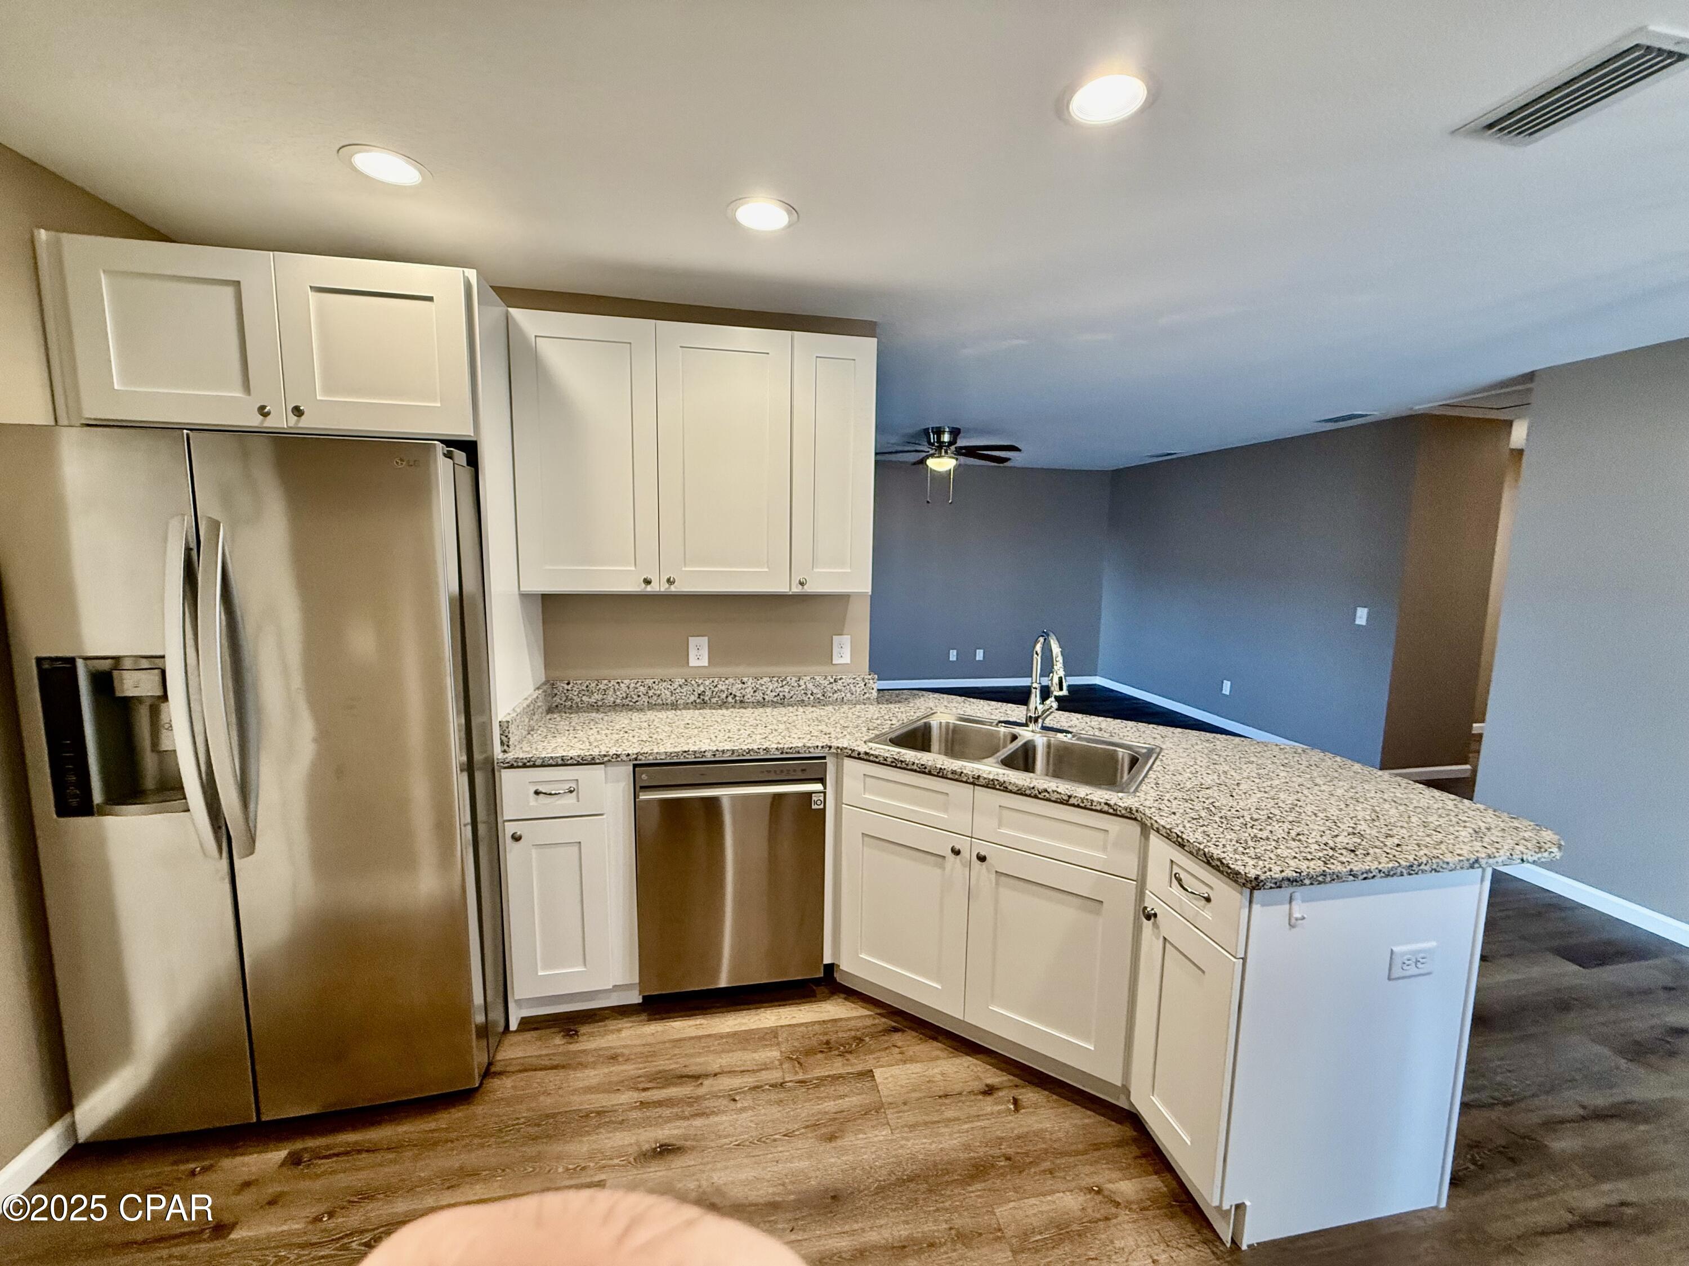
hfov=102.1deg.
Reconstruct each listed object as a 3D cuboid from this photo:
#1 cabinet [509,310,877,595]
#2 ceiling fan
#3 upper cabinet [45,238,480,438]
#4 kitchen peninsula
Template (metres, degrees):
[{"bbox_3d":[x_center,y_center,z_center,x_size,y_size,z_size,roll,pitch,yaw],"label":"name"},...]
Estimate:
[{"bbox_3d":[-0.521,-0.614,2.526,1.221,0.911,0.330,-1,7,-11],"label":"cabinet"},{"bbox_3d":[0.718,-1.272,5.180,1.300,0.540,1.300,-1,7,-11],"label":"ceiling fan"},{"bbox_3d":[-1.579,-0.807,2.126,1.004,0.465,0.640,-1,7,-11],"label":"upper cabinet"},{"bbox_3d":[0.270,0.772,2.258,2.645,1.000,1.845,-1,7,-11],"label":"kitchen peninsula"}]

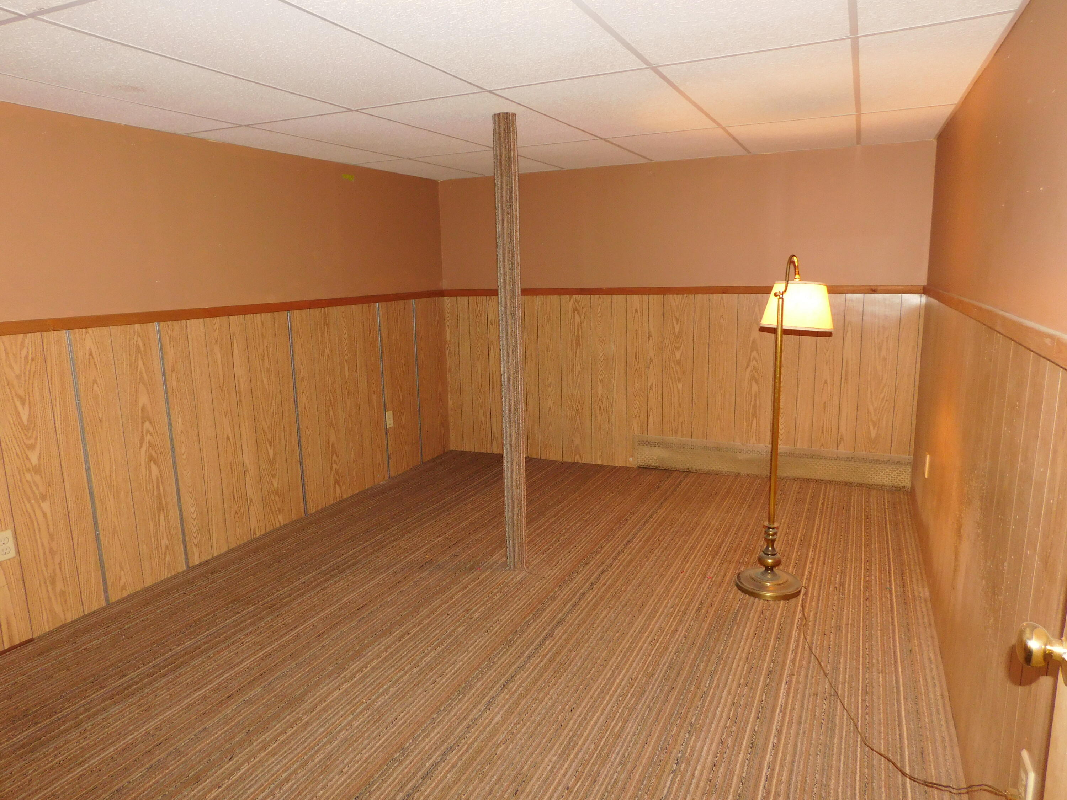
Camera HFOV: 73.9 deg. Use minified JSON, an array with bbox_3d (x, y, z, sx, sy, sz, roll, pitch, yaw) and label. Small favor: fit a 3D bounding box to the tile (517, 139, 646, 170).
[{"bbox_3d":[0.279,-1.450,4.205,0.602,0.020,0.934,4,12,25],"label":"tile"}]

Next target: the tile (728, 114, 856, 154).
[{"bbox_3d":[1.382,-1.393,3.716,0.610,0.020,0.978,4,12,25],"label":"tile"}]

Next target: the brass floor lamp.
[{"bbox_3d":[1.073,0.103,3.013,0.312,1.411,0.479,7,14,39],"label":"brass floor lamp"}]

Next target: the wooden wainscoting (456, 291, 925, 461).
[{"bbox_3d":[0.789,-0.106,4.777,3.189,1.183,0.020,4,12,25],"label":"wooden wainscoting"}]

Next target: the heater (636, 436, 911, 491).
[{"bbox_3d":[1.458,0.398,4.525,1.682,0.226,0.065,4,12,25],"label":"heater"}]

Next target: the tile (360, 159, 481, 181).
[{"bbox_3d":[-0.724,-1.524,4.686,0.378,0.020,0.978,4,12,25],"label":"tile"}]

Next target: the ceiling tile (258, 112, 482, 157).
[{"bbox_3d":[-0.739,-1.300,3.502,0.610,0.020,1.219,4,12,25],"label":"ceiling tile"}]

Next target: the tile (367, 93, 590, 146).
[{"bbox_3d":[-0.183,-1.259,3.247,0.607,0.020,1.211,4,12,25],"label":"tile"}]

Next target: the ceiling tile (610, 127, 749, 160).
[{"bbox_3d":[0.829,-1.427,3.970,0.610,0.020,0.978,4,12,25],"label":"ceiling tile"}]

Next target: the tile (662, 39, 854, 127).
[{"bbox_3d":[0.921,-1.189,2.739,0.602,0.020,1.211,4,12,25],"label":"tile"}]

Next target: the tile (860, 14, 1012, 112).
[{"bbox_3d":[1.369,-1.161,2.532,0.372,0.020,1.211,4,12,25],"label":"tile"}]

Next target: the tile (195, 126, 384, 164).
[{"bbox_3d":[-1.186,-1.328,3.708,0.378,0.020,1.219,4,12,25],"label":"tile"}]

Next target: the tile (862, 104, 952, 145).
[{"bbox_3d":[1.820,-1.354,3.504,0.369,0.020,0.949,4,12,25],"label":"tile"}]

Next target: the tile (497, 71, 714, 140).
[{"bbox_3d":[0.367,-1.231,2.993,0.610,0.020,1.219,4,12,25],"label":"tile"}]

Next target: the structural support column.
[{"bbox_3d":[-0.097,-0.215,3.172,0.096,2.020,0.096,-1,11,0],"label":"structural support column"}]

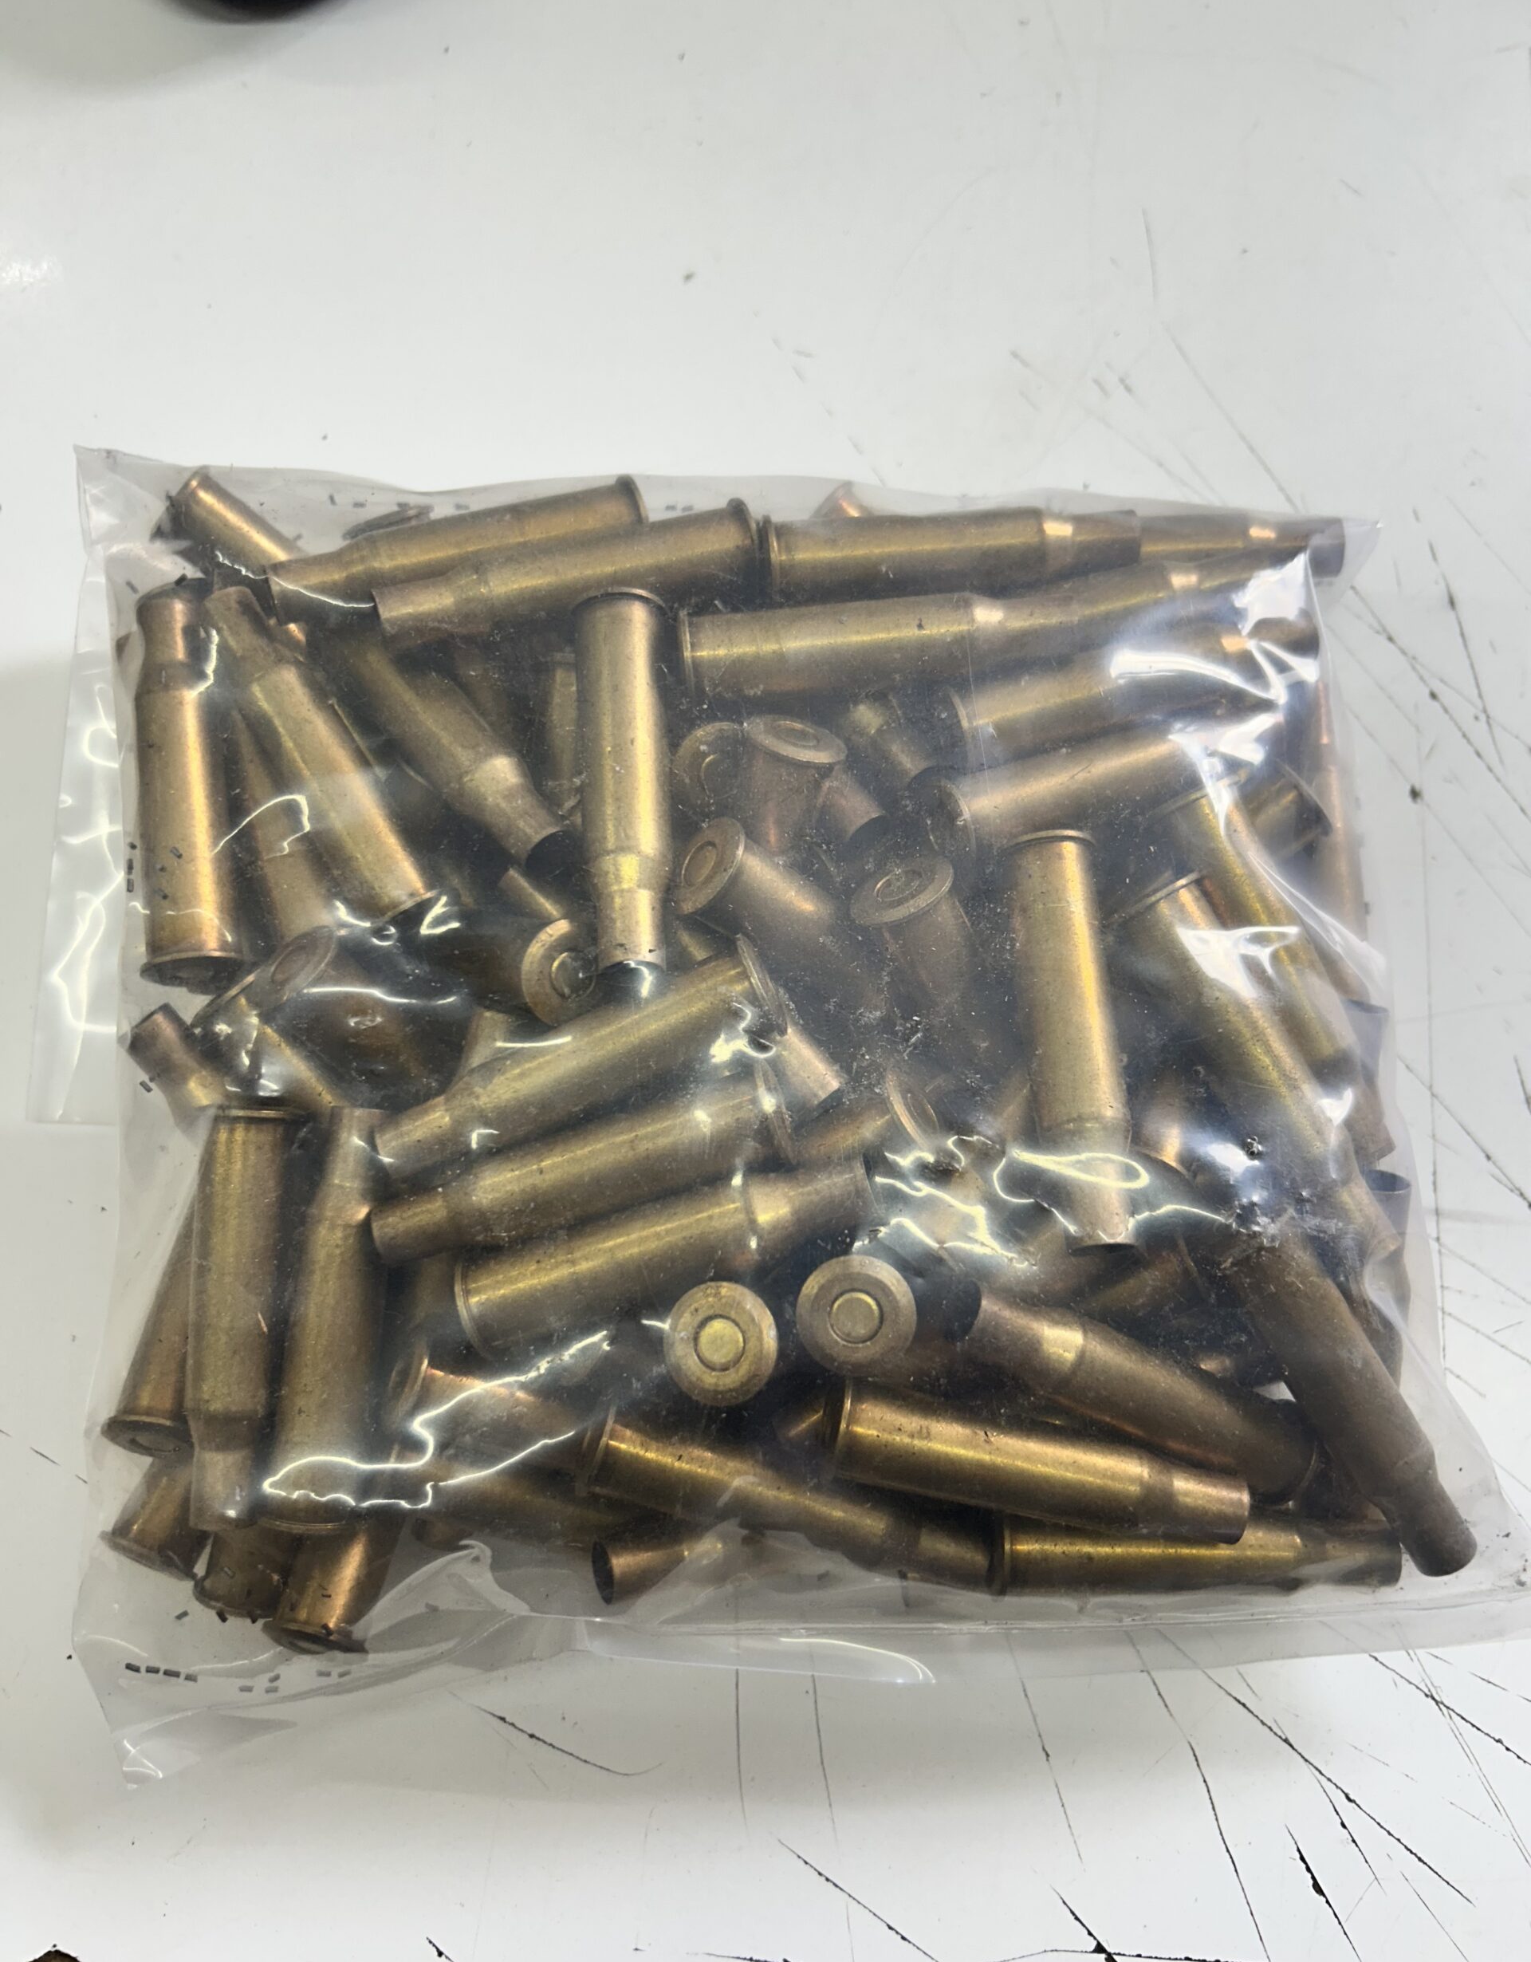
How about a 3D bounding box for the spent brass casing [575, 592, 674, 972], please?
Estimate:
[{"bbox_3d":[-0.019,-0.026,0.206,0.014,0.014,0.054,-4,68,-1],"label":"spent brass casing"}]

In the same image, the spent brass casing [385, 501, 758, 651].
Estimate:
[{"bbox_3d":[-0.027,-0.056,0.216,0.054,0.014,0.014,-14,72,-12],"label":"spent brass casing"}]

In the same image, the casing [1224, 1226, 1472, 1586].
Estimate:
[{"bbox_3d":[0.080,0.056,0.208,0.014,0.014,0.054,-32,96,-10],"label":"casing"}]

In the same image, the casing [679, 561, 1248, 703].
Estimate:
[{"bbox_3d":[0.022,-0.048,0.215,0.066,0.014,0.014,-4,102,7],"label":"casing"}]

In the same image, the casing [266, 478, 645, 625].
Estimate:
[{"bbox_3d":[-0.044,-0.062,0.224,0.054,0.014,0.014,-16,80,-16],"label":"casing"}]

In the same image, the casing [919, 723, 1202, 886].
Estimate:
[{"bbox_3d":[0.049,-0.027,0.207,0.054,0.014,0.014,-16,80,-14],"label":"casing"}]

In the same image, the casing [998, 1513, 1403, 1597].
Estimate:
[{"bbox_3d":[0.058,0.077,0.209,0.054,0.014,0.014,0,80,3],"label":"casing"}]

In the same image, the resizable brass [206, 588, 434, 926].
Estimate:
[{"bbox_3d":[-0.068,-0.034,0.234,0.014,0.014,0.054,-31,96,-10],"label":"resizable brass"}]

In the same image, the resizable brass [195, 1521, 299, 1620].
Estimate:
[{"bbox_3d":[-0.066,0.061,0.218,0.014,0.014,0.054,17,94,-12],"label":"resizable brass"}]

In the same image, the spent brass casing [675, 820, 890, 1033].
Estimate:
[{"bbox_3d":[0.012,-0.003,0.221,0.054,0.014,0.014,33,93,-26],"label":"spent brass casing"}]

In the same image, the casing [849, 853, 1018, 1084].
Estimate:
[{"bbox_3d":[0.029,0.009,0.213,0.014,0.014,0.054,-29,116,-5],"label":"casing"}]

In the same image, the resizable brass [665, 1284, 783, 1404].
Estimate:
[{"bbox_3d":[-0.001,0.049,0.210,0.014,0.054,0.014,-2,79,10],"label":"resizable brass"}]

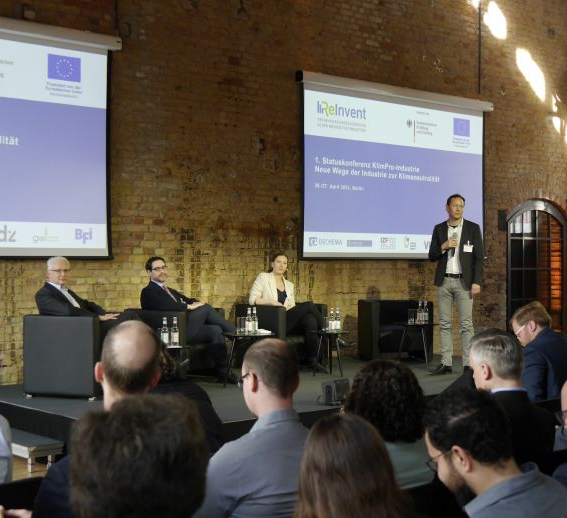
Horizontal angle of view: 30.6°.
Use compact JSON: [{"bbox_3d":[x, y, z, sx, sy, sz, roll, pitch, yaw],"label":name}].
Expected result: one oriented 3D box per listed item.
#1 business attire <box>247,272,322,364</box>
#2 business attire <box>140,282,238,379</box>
[{"bbox_3d":[0.133,0.622,10.988,0.560,0.940,0.800,0,0,-43],"label":"business attire"},{"bbox_3d":[-0.850,0.635,9.710,0.980,0.880,0.580,0,0,30],"label":"business attire"}]

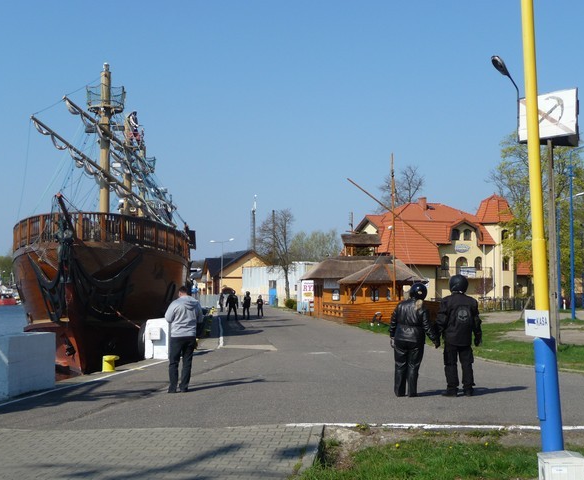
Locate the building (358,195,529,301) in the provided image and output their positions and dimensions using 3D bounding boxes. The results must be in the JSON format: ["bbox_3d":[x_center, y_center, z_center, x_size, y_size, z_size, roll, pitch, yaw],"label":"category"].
[{"bbox_3d":[15.489,1.233,109.000,15.300,11.700,11.500,1,-3,-20],"label":"building"}]

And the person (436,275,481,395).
[{"bbox_3d":[2.595,1.467,15.822,0.660,1.861,0.400,0,-3,-6],"label":"person"}]

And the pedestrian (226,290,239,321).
[{"bbox_3d":[-3.499,3.827,59.808,0.700,1.763,0.420,0,-3,0],"label":"pedestrian"}]

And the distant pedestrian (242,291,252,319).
[{"bbox_3d":[-2.704,3.946,61.767,0.520,1.724,0.380,0,-3,0],"label":"distant pedestrian"}]

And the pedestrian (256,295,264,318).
[{"bbox_3d":[-2.044,4.296,65.961,0.430,1.459,0.330,0,-3,0],"label":"pedestrian"}]

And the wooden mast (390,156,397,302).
[{"bbox_3d":[5.351,-0.684,53.500,0.200,8.100,0.200,0,-3,0],"label":"wooden mast"}]

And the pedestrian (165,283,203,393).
[{"bbox_3d":[-1.743,1.589,16.432,0.580,1.708,0.380,1,-3,-18],"label":"pedestrian"}]

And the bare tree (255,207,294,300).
[{"bbox_3d":[-1.801,1.943,111.000,4.200,10.800,4.200,0,-3,0],"label":"bare tree"}]

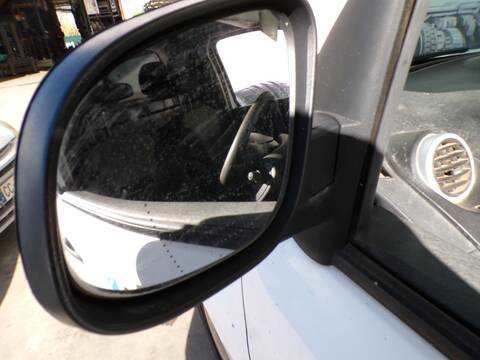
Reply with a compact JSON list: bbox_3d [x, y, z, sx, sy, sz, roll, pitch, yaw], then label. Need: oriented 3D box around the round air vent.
[{"bbox_3d":[0.266,-0.015,0.433,0.090,0.090,0.025,-13,-1,-24],"label":"round air vent"}]

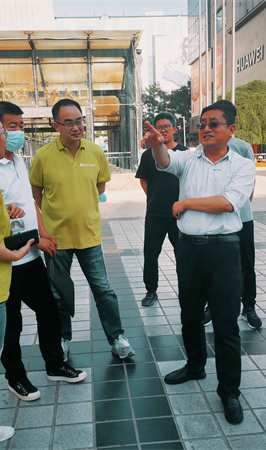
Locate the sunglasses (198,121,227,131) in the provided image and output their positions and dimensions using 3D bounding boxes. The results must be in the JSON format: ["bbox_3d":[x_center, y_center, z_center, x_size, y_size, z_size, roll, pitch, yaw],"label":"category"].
[{"bbox_3d":[0.453,-0.540,2.540,0.145,0.045,0.145,0,4,43],"label":"sunglasses"}]

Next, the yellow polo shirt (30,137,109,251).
[{"bbox_3d":[-0.424,-0.223,3.200,0.550,0.740,0.310,-4,9,-15],"label":"yellow polo shirt"}]

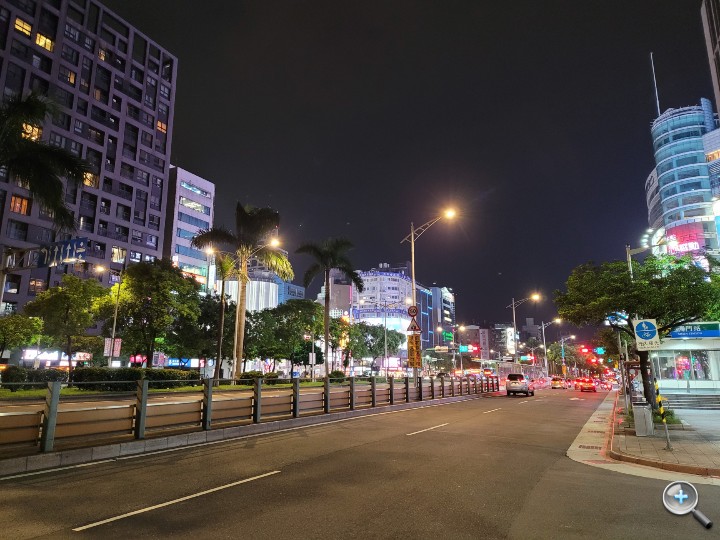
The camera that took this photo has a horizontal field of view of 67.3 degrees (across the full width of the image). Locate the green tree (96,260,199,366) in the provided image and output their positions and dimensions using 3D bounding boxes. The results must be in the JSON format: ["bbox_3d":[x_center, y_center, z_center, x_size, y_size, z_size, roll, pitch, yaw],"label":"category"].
[{"bbox_3d":[-16.945,4.094,43.534,7.300,10.279,7.800,-5,-12,24],"label":"green tree"}]

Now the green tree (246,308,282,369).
[{"bbox_3d":[-10.949,8.852,62.816,4.600,8.570,4.600,0,-11,0],"label":"green tree"}]

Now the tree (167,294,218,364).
[{"bbox_3d":[-16.737,6.723,53.717,5.600,9.077,5.600,-5,-12,24],"label":"tree"}]

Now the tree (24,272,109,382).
[{"bbox_3d":[-22.175,4.746,41.822,5.800,8.620,5.800,-5,-12,24],"label":"tree"}]

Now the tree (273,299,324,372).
[{"bbox_3d":[-7.912,9.002,69.576,6.300,10.766,6.300,0,-11,0],"label":"tree"}]

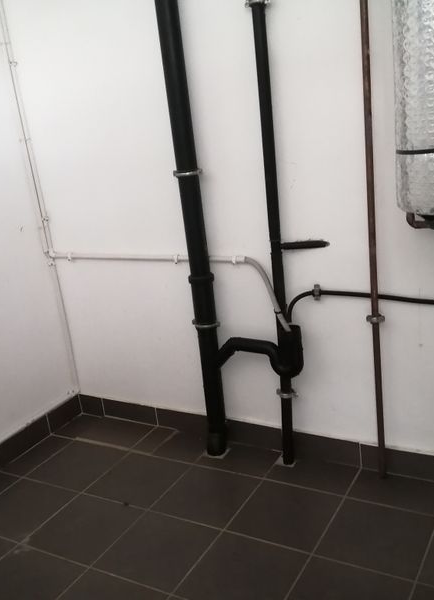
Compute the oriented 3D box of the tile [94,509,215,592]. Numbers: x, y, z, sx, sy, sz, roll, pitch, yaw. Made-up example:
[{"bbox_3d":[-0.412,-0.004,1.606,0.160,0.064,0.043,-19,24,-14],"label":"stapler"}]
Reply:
[{"bbox_3d":[-0.182,0.792,1.897,0.300,0.012,0.300,3,19,30],"label":"tile"}]

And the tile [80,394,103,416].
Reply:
[{"bbox_3d":[-0.593,0.504,2.871,0.140,0.096,0.012,3,19,31],"label":"tile"}]

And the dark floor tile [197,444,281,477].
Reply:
[{"bbox_3d":[0.092,0.626,2.352,0.300,0.012,0.197,3,19,30],"label":"dark floor tile"}]

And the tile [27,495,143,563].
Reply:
[{"bbox_3d":[-0.458,0.796,2.098,0.308,0.010,0.308,3,19,30],"label":"tile"}]

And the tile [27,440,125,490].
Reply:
[{"bbox_3d":[-0.557,0.678,2.453,0.300,0.012,0.300,3,19,30],"label":"tile"}]

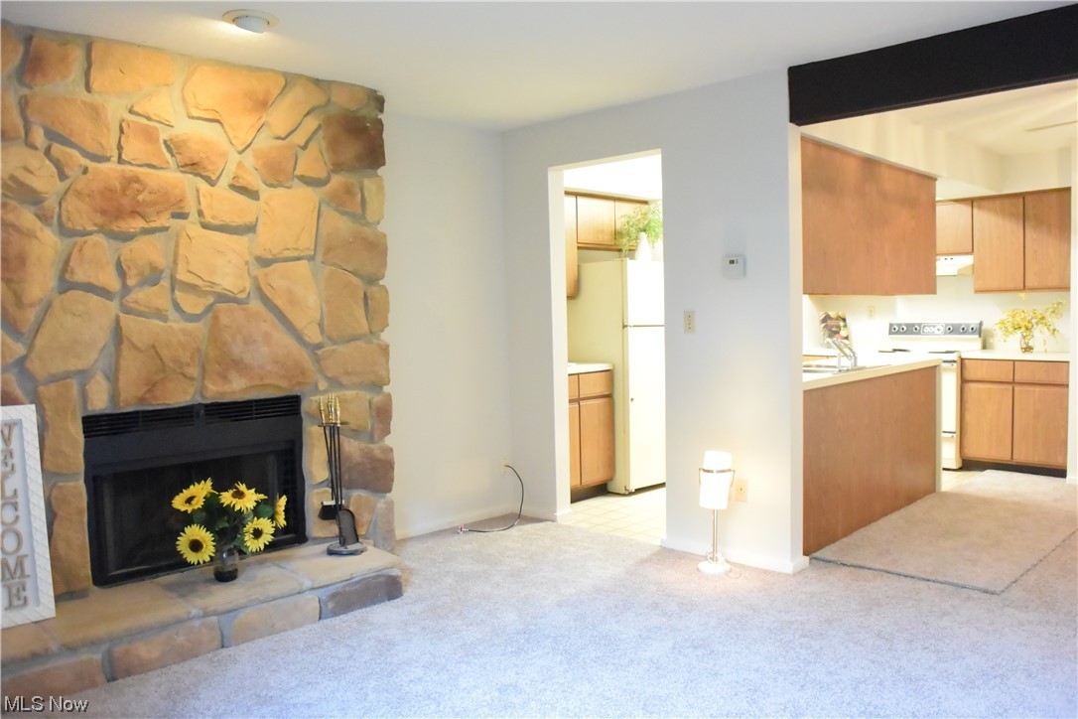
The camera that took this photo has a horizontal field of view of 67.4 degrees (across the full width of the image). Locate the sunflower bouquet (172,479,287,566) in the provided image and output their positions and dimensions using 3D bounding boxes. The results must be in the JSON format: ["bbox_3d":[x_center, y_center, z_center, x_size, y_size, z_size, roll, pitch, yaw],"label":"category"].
[{"bbox_3d":[-1.364,0.724,3.577,0.460,0.385,0.380,-3,4,-31],"label":"sunflower bouquet"}]

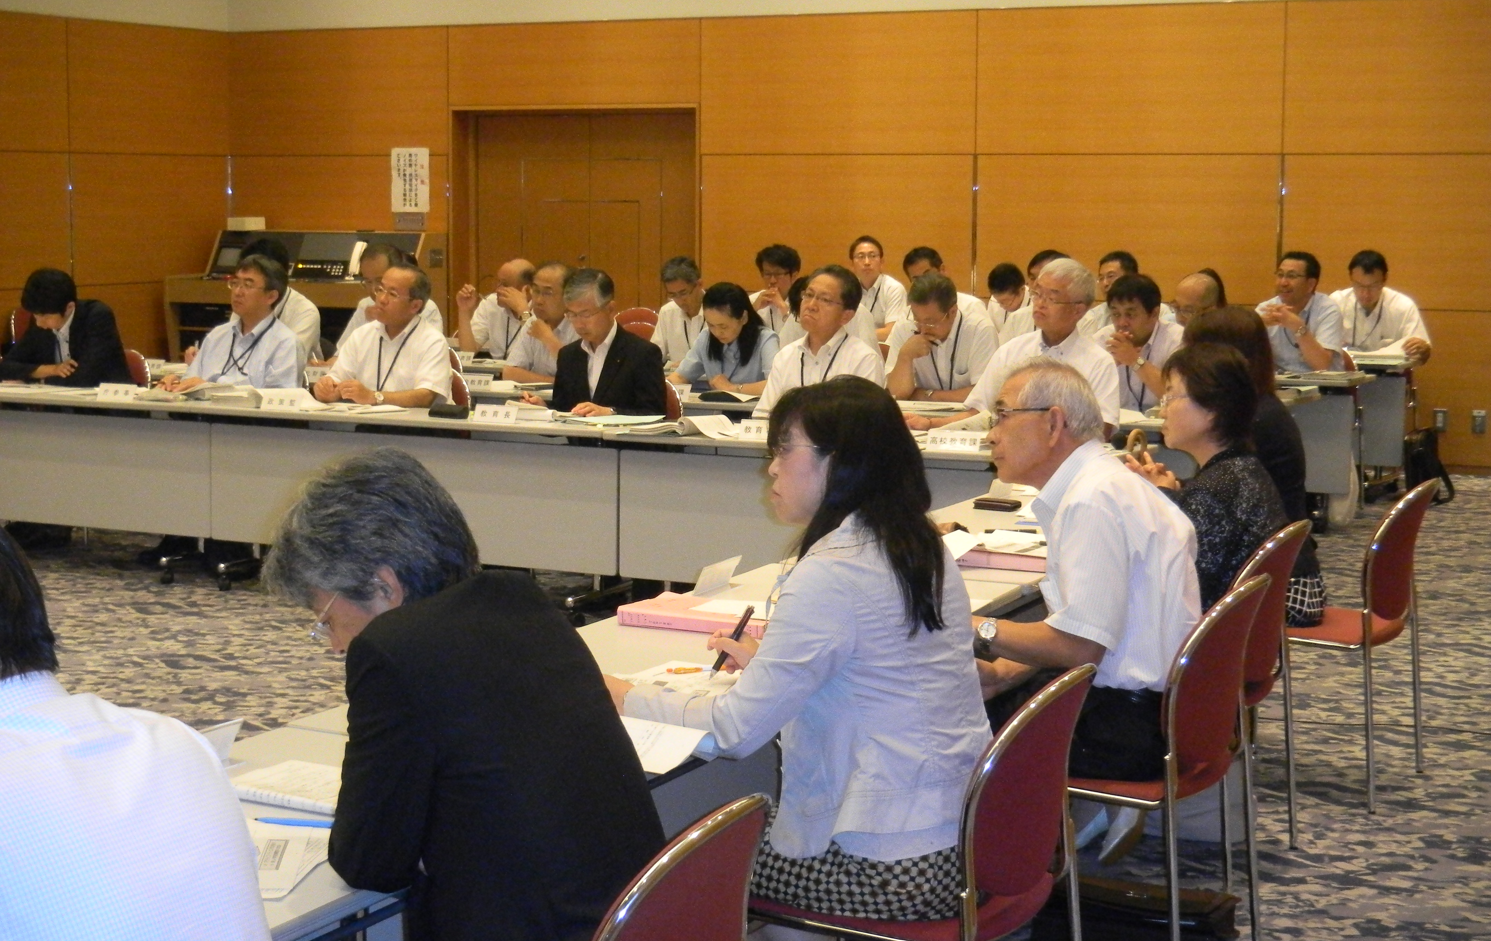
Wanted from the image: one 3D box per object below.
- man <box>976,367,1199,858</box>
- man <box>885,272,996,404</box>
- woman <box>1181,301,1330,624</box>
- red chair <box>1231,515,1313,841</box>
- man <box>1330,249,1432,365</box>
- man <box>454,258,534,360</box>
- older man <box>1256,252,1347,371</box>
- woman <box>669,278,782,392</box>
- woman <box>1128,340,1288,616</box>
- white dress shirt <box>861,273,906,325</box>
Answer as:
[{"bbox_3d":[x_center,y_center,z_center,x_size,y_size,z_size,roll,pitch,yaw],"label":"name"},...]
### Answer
[{"bbox_3d":[0.600,0.376,4.690,0.660,1.214,0.520,4,8,27],"label":"man"},{"bbox_3d":[0.770,-0.179,9.355,0.500,1.210,0.740,4,8,26],"label":"man"},{"bbox_3d":[1.236,0.187,6.207,0.640,1.226,0.480,4,8,27],"label":"woman"},{"bbox_3d":[0.997,0.495,5.399,0.560,0.810,0.505,4,8,30],"label":"red chair"},{"bbox_3d":[3.206,-0.505,12.119,0.550,1.230,0.740,4,8,26],"label":"man"},{"bbox_3d":[-1.169,-0.450,11.653,0.520,1.180,0.720,5,8,33],"label":"man"},{"bbox_3d":[2.592,-0.412,11.267,0.520,1.260,0.780,5,8,37],"label":"older man"},{"bbox_3d":[-0.035,-0.199,9.699,0.500,1.134,0.660,4,8,30],"label":"woman"},{"bbox_3d":[0.917,0.296,5.416,0.700,1.200,0.460,4,8,29],"label":"woman"},{"bbox_3d":[0.738,-0.843,13.649,0.500,0.590,0.360,3,7,22],"label":"white dress shirt"}]

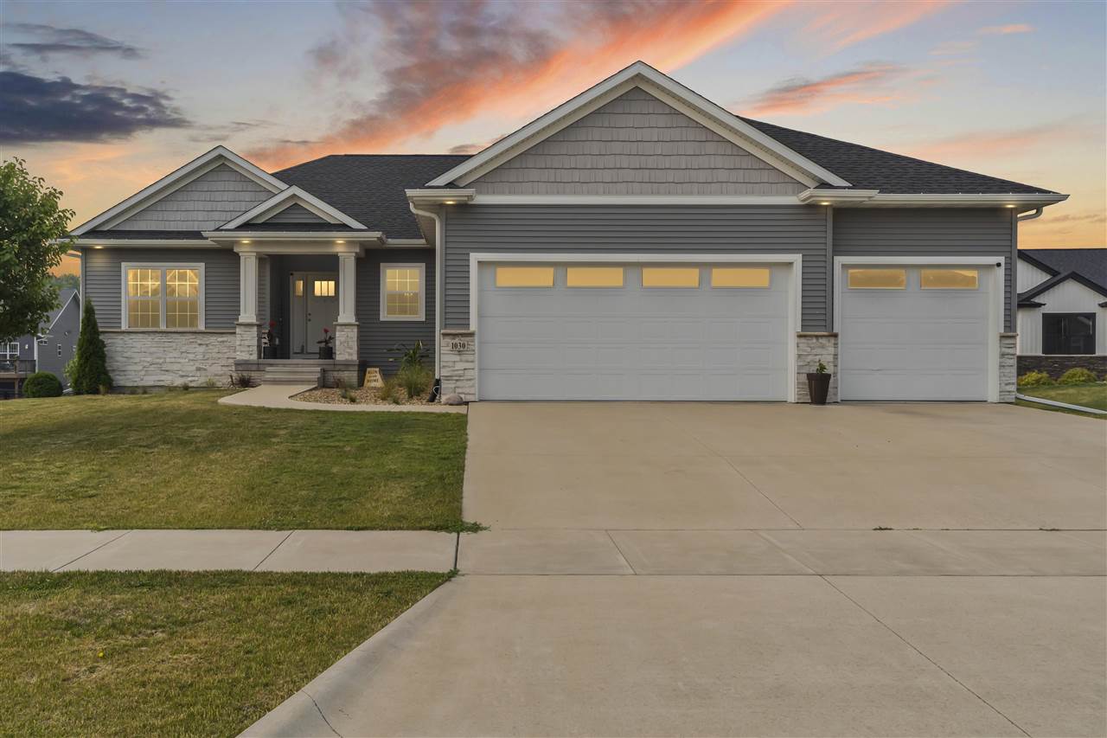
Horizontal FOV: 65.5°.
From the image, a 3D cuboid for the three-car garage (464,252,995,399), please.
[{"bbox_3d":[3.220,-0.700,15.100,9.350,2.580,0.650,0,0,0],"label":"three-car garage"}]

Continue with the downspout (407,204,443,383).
[{"bbox_3d":[-2.220,-1.320,14.900,0.540,3.100,0.220,0,0,0],"label":"downspout"}]

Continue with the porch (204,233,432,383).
[{"bbox_3d":[-5.250,-1.320,19.950,4.950,3.450,2.800,0,0,0],"label":"porch"}]

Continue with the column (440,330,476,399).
[{"bbox_3d":[-1.640,-0.050,14.930,0.600,1.240,0.360,0,0,0],"label":"column"}]

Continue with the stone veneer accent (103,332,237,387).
[{"bbox_3d":[-9.120,-0.240,20.350,3.300,1.330,0.200,0,0,0],"label":"stone veneer accent"}]

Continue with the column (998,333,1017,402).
[{"bbox_3d":[7.960,-0.010,15.150,0.330,1.230,0.280,0,0,0],"label":"column"}]

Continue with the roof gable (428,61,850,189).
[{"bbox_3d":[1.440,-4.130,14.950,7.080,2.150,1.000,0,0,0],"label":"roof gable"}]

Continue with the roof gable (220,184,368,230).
[{"bbox_3d":[-5.780,-3.620,19.400,3.250,1.030,1.000,0,0,0],"label":"roof gable"}]

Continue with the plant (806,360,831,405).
[{"bbox_3d":[4.470,0.235,14.500,0.410,0.750,0.410,0,0,0],"label":"plant"}]

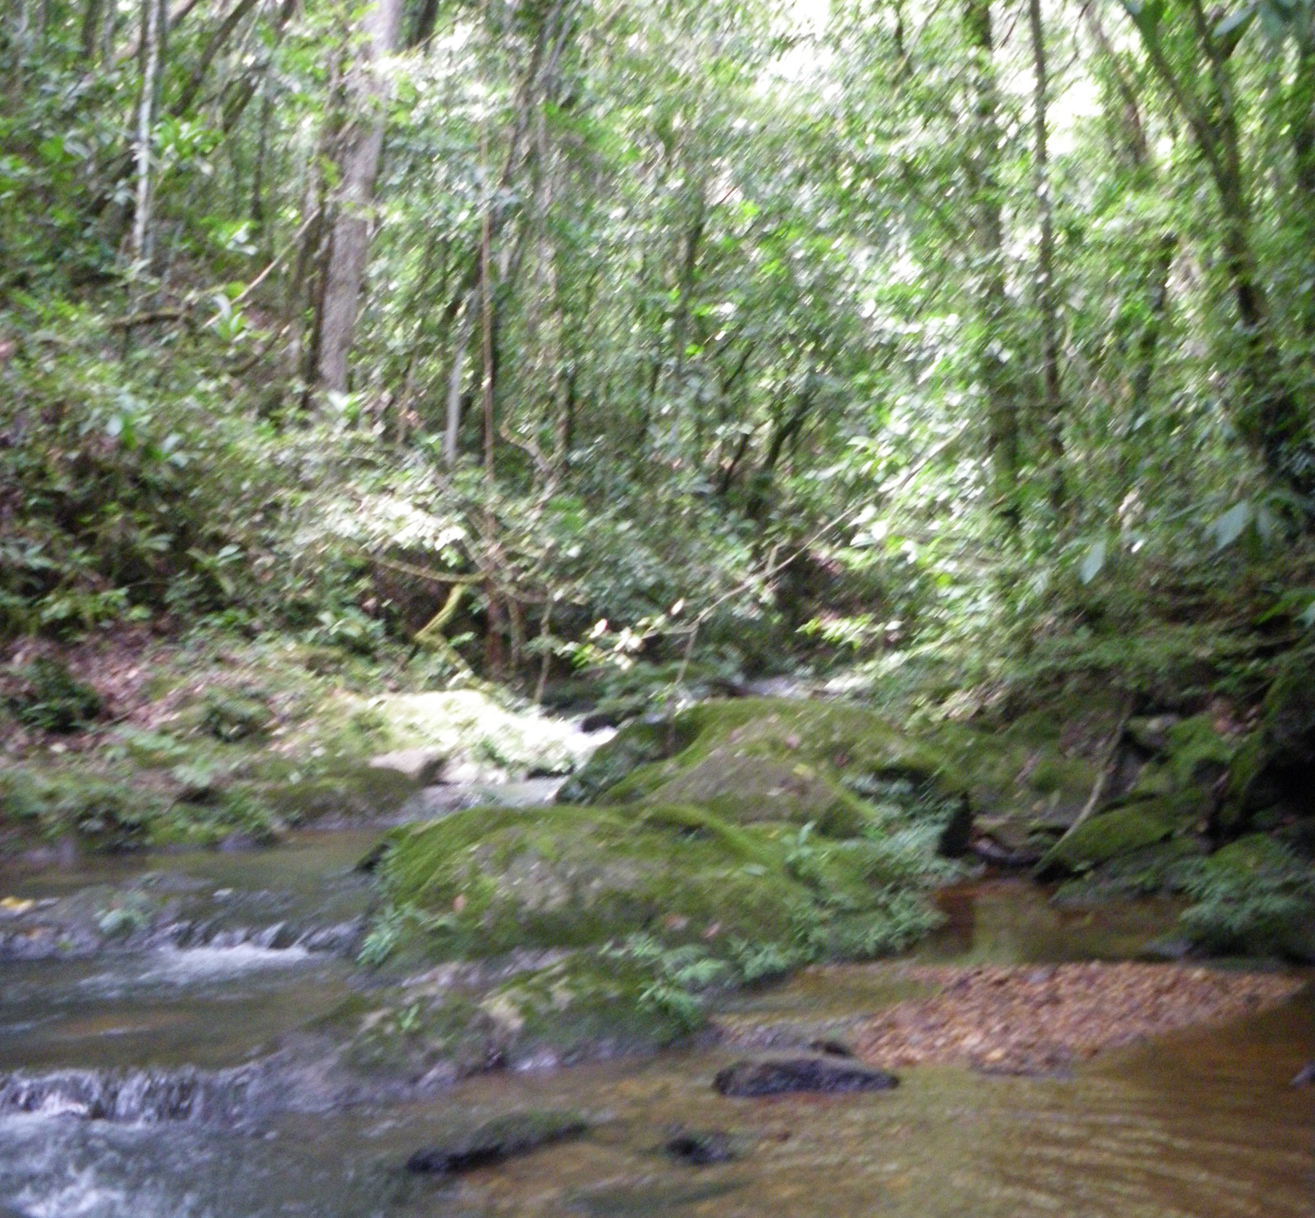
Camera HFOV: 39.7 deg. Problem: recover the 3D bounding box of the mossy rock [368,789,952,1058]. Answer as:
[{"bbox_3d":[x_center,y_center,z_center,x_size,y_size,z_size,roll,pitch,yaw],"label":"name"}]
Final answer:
[{"bbox_3d":[0.000,1.140,7.100,2.300,0.760,2.200,0,0,0],"label":"mossy rock"}]

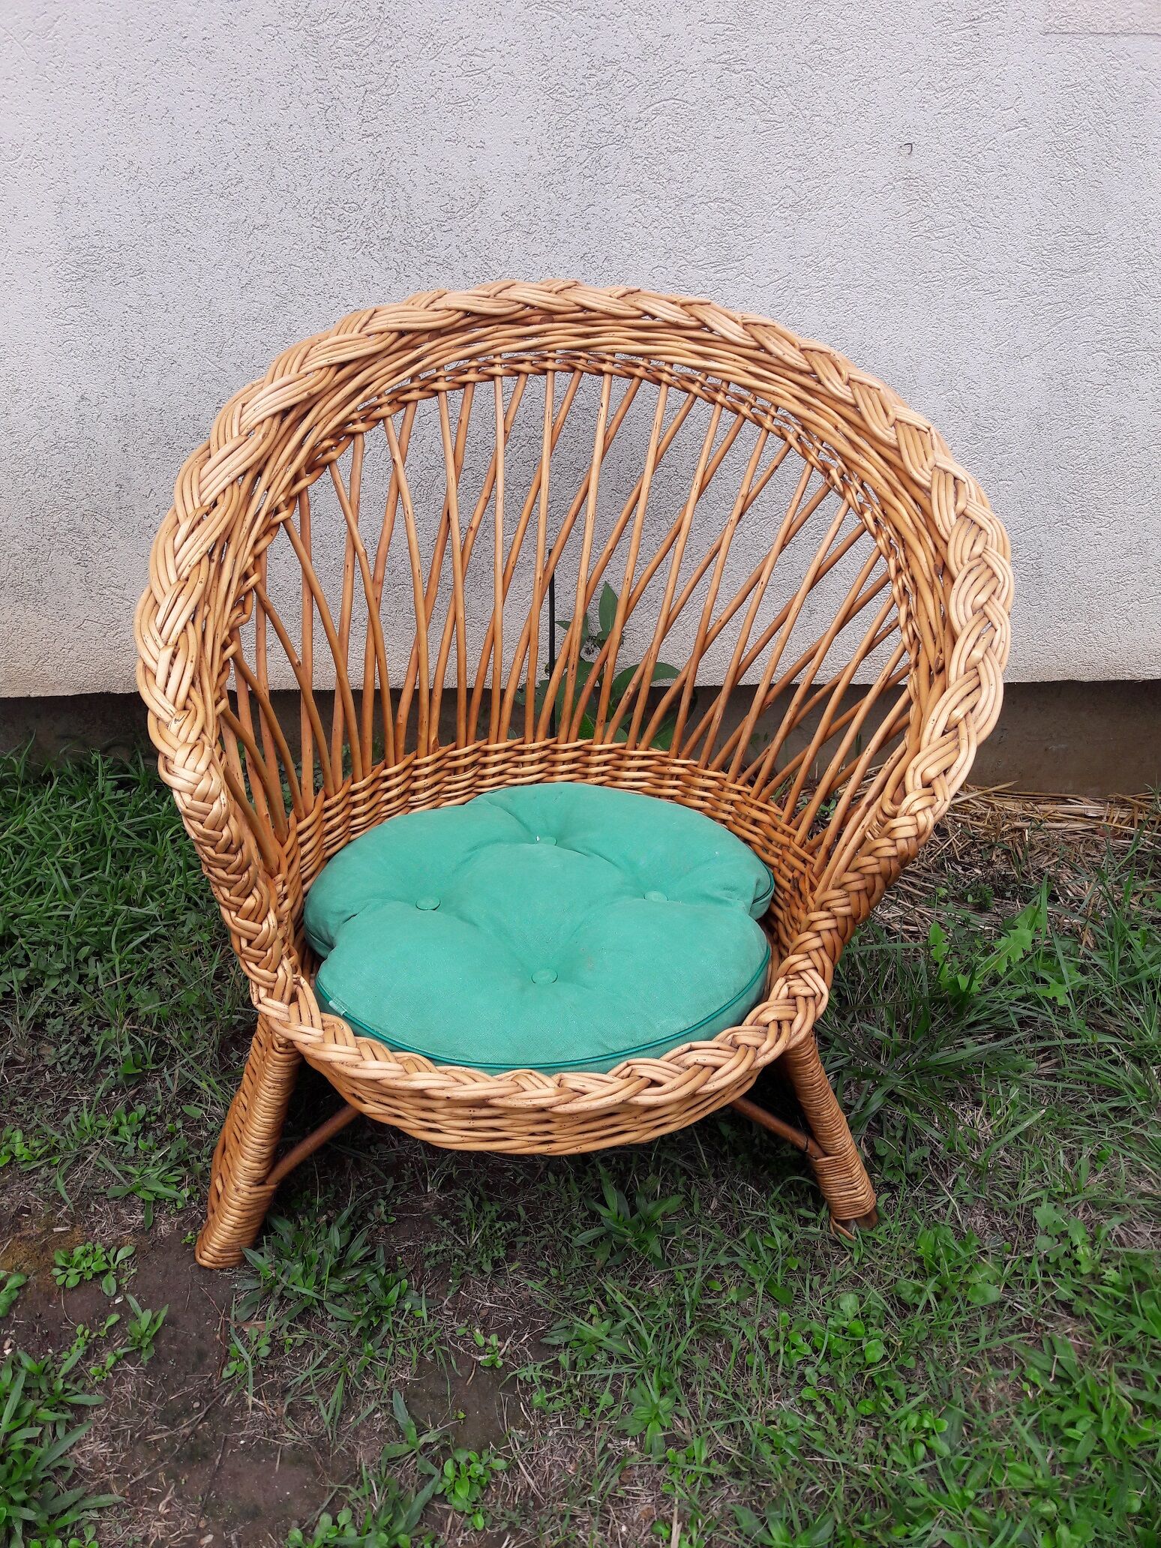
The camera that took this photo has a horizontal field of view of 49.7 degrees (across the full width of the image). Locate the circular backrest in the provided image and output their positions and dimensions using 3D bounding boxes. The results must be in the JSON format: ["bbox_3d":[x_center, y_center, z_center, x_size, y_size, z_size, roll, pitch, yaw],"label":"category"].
[{"bbox_3d":[-0.010,-0.164,1.230,0.808,0.532,0.522,-3,30,-4],"label":"circular backrest"}]

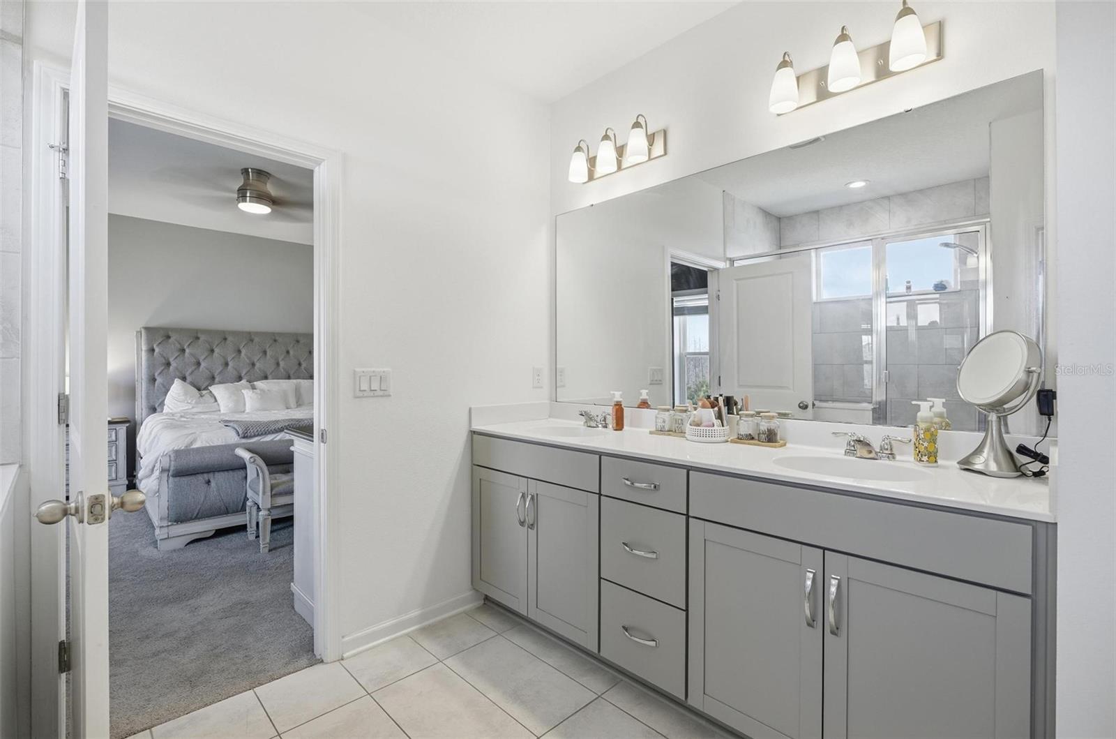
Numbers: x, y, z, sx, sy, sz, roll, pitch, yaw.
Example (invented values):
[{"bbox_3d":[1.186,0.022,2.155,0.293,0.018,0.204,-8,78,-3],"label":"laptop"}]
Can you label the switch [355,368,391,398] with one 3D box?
[{"bbox_3d":[-0.808,0.060,2.164,0.010,0.121,0.166,0,0,45],"label":"switch"}]

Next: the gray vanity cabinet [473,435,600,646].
[{"bbox_3d":[0.054,0.754,2.438,0.850,0.846,0.555,0,0,45],"label":"gray vanity cabinet"}]

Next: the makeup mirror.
[{"bbox_3d":[1.274,0.093,1.440,0.171,0.411,0.251,0,0,0],"label":"makeup mirror"}]

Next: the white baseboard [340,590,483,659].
[{"bbox_3d":[-0.648,1.170,2.327,0.016,0.082,0.720,0,0,45],"label":"white baseboard"}]

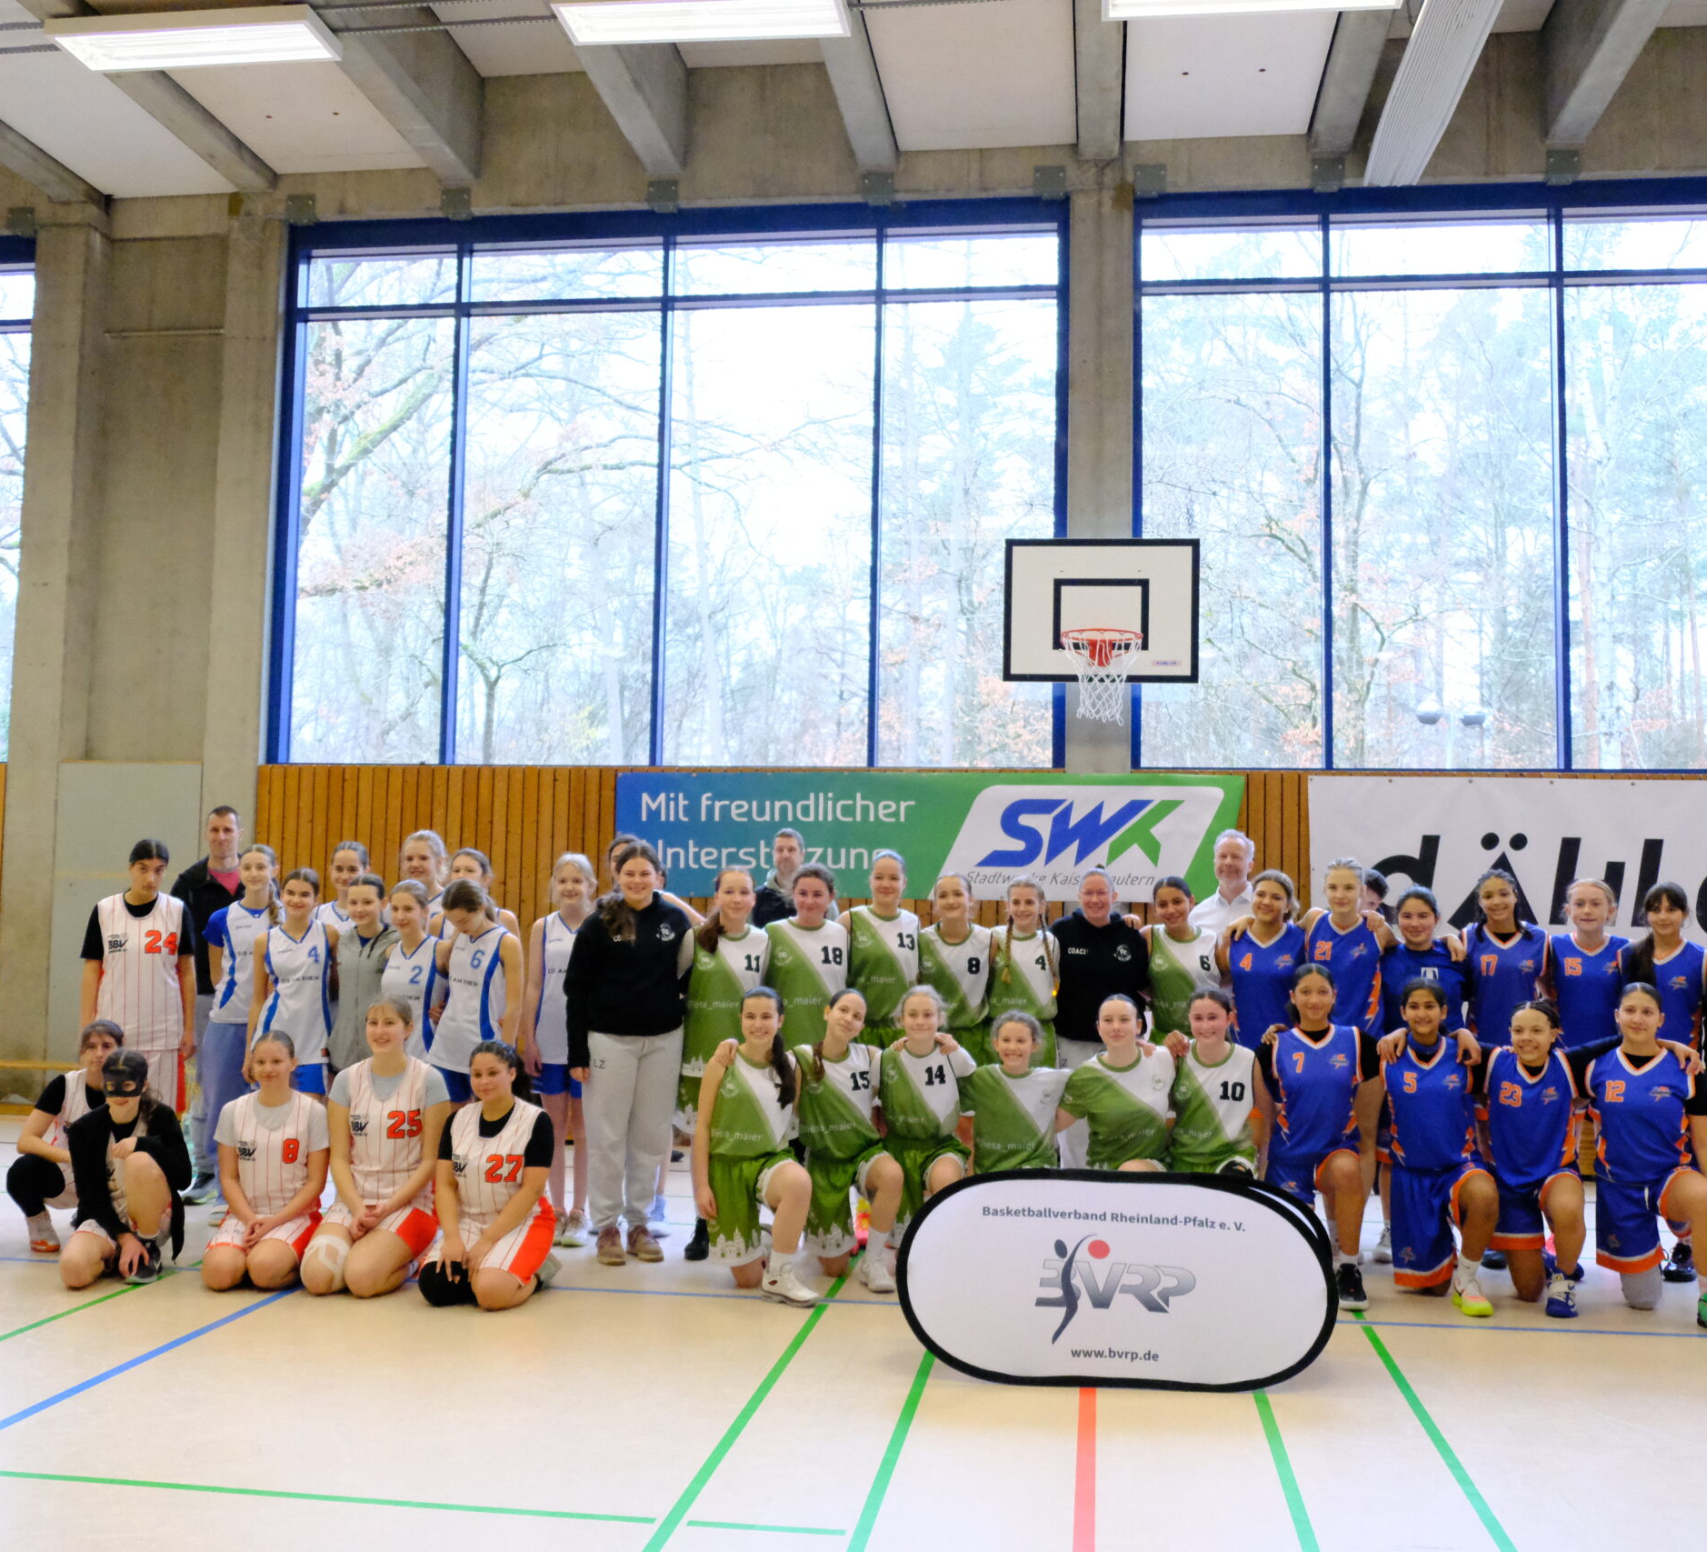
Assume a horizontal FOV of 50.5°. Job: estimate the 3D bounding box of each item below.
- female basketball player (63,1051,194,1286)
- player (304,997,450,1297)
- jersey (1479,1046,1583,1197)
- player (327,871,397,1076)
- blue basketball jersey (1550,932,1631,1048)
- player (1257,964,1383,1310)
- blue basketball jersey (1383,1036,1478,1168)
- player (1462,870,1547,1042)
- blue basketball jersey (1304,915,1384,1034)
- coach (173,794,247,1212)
[{"bbox_3d":[-2.803,1.500,7.020,0.490,0.875,0.640,2,-4,-13],"label":"female basketball player"},{"bbox_3d":[-1.832,1.425,7.097,0.520,1.080,0.720,1,-4,2],"label":"player"},{"bbox_3d":[2.619,1.331,7.000,0.390,0.560,0.280,-1,-5,20],"label":"jersey"},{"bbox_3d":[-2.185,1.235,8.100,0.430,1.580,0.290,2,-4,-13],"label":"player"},{"bbox_3d":[3.051,0.982,7.500,0.380,0.660,0.250,0,-4,13],"label":"blue basketball jersey"},{"bbox_3d":[1.806,1.379,7.121,0.500,1.270,0.780,0,-4,14],"label":"player"},{"bbox_3d":[2.267,1.286,7.120,0.380,0.530,0.250,0,-5,16],"label":"blue basketball jersey"},{"bbox_3d":[2.769,1.241,7.689,0.440,1.686,0.290,-1,-5,19],"label":"player"},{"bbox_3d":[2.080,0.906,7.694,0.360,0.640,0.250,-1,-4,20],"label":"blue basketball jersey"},{"bbox_3d":[-3.091,1.114,8.829,0.510,1.940,0.310,3,-5,-24],"label":"coach"}]

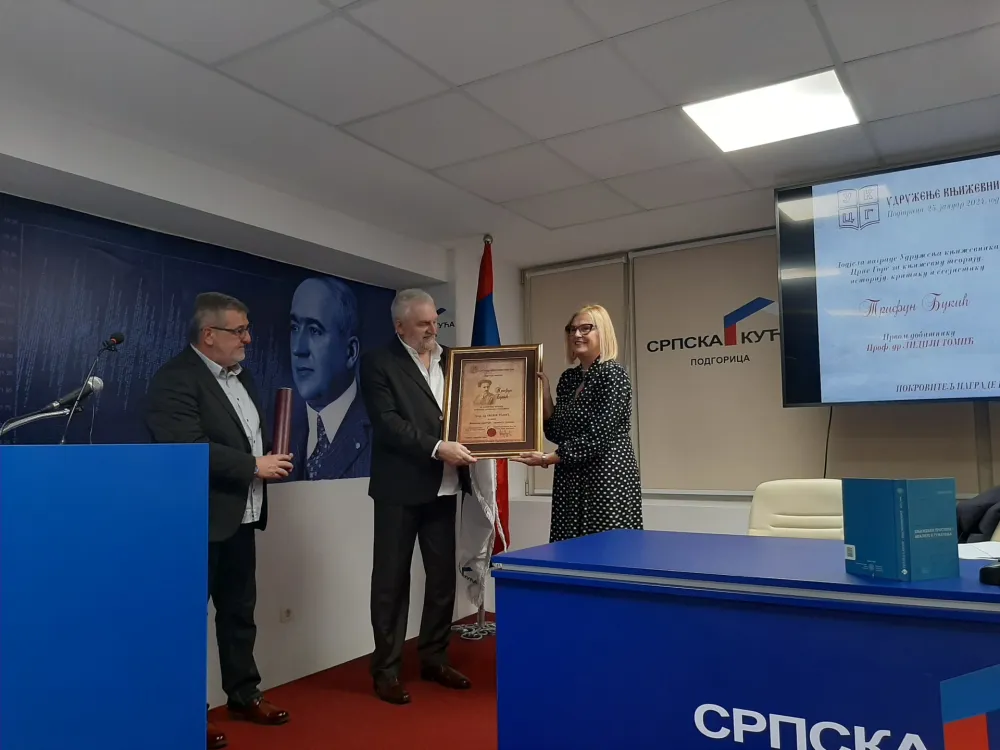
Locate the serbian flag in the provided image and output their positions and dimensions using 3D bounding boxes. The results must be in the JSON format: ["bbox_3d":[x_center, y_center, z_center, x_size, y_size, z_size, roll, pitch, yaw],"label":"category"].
[{"bbox_3d":[-0.096,0.258,4.654,0.290,2.217,0.240,-1,-6,5],"label":"serbian flag"}]

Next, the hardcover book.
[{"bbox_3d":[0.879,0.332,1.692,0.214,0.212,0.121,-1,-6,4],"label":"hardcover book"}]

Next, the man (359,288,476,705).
[{"bbox_3d":[-0.361,0.491,3.506,0.500,1.796,0.520,-5,-7,36],"label":"man"}]

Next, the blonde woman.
[{"bbox_3d":[0.359,0.519,3.372,0.530,1.694,0.470,3,-7,-37],"label":"blonde woman"}]

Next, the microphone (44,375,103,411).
[{"bbox_3d":[-1.186,0.054,2.180,0.172,0.053,0.051,-25,6,-26],"label":"microphone"}]

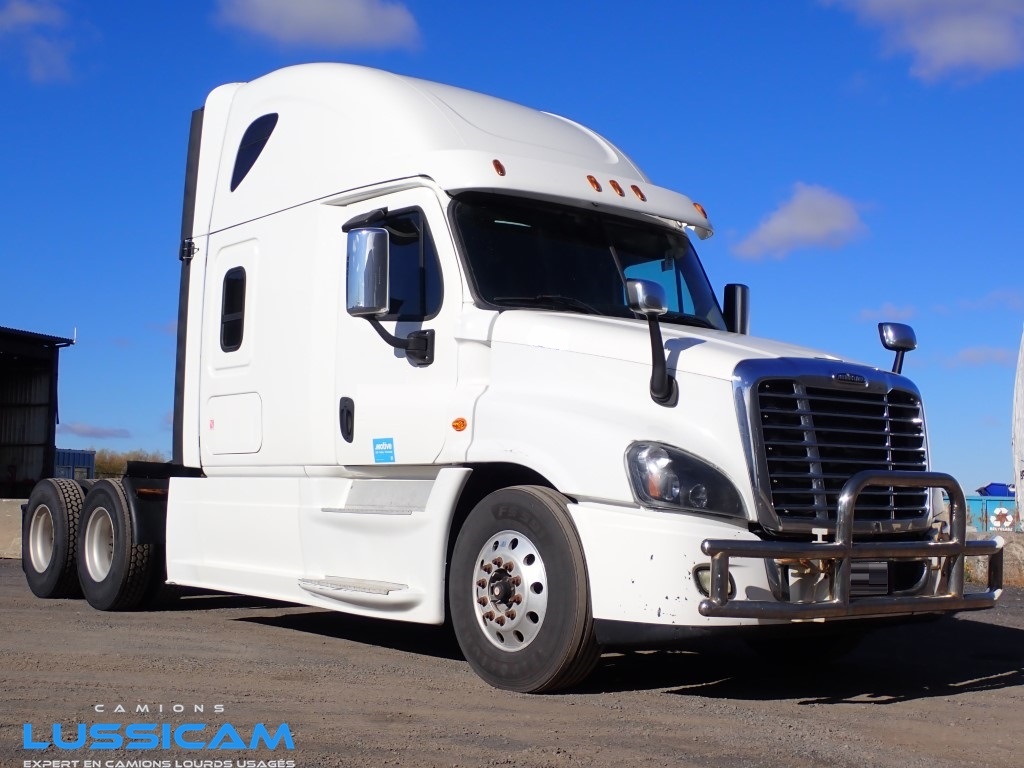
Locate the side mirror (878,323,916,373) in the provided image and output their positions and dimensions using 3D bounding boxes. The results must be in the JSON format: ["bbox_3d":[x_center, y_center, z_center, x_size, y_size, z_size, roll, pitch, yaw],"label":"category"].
[{"bbox_3d":[2.169,-0.067,7.262,0.190,0.590,0.220,-3,-6,39],"label":"side mirror"}]

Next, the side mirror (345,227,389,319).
[{"bbox_3d":[-0.781,-0.619,7.050,0.250,0.480,0.130,3,-5,-25],"label":"side mirror"}]

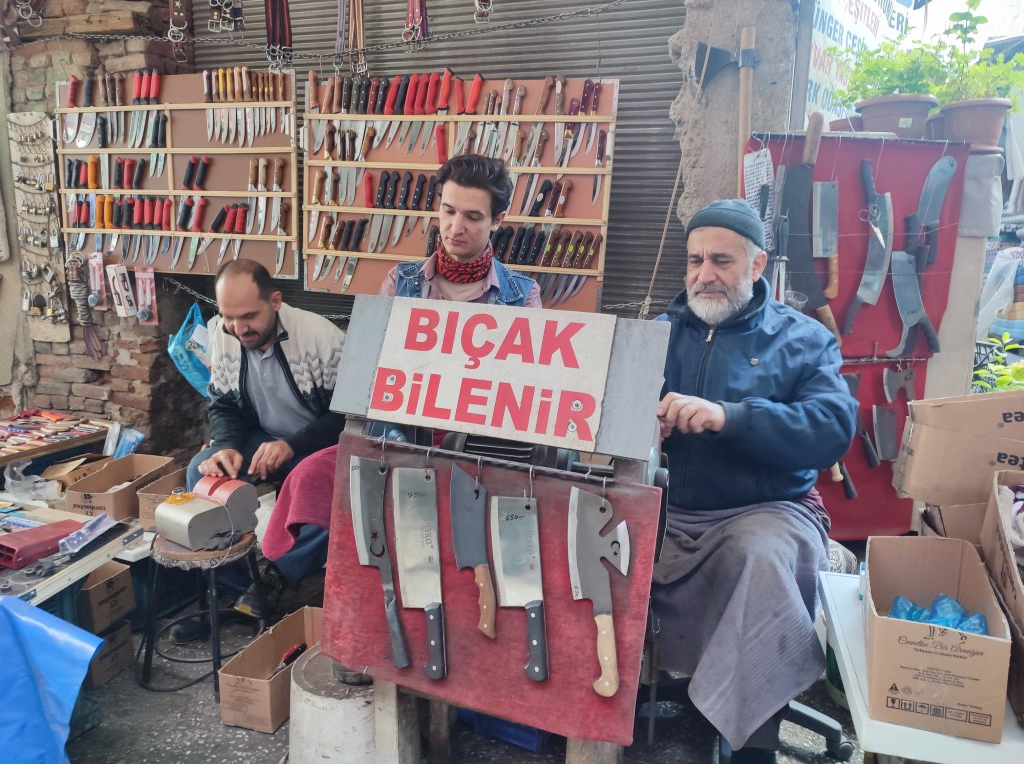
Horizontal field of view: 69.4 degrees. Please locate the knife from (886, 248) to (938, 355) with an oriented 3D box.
[{"bbox_3d":[1.183,-0.222,2.217,0.130,0.363,0.030,-27,17,-5],"label":"knife"}]

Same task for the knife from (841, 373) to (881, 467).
[{"bbox_3d":[1.077,0.116,2.271,0.073,0.340,0.025,-24,16,-6],"label":"knife"}]

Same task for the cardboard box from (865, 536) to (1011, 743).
[{"bbox_3d":[0.659,0.387,1.189,0.155,0.145,0.400,4,7,23],"label":"cardboard box"}]

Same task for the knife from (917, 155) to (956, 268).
[{"bbox_3d":[1.239,-0.501,2.165,0.110,0.305,0.025,-2,13,-12],"label":"knife"}]

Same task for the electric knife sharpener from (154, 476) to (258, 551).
[{"bbox_3d":[-0.864,0.366,2.103,0.200,0.150,0.210,8,11,35],"label":"electric knife sharpener"}]

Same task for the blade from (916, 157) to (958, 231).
[{"bbox_3d":[1.235,-0.552,2.153,0.093,0.206,0.015,7,11,-13],"label":"blade"}]

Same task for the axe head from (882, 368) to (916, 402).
[{"bbox_3d":[1.164,0.011,2.217,0.095,0.111,0.015,2,8,13],"label":"axe head"}]

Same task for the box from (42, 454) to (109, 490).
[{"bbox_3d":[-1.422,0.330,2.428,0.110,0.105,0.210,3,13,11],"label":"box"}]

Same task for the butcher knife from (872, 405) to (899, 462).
[{"bbox_3d":[1.175,0.206,2.313,0.075,0.297,0.025,-14,15,-9],"label":"butcher knife"}]

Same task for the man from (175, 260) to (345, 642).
[{"bbox_3d":[-0.772,0.181,2.275,0.540,1.091,0.700,6,14,22],"label":"man"}]

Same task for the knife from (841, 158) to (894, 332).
[{"bbox_3d":[0.992,-0.373,2.064,0.110,0.490,0.030,2,9,7],"label":"knife"}]

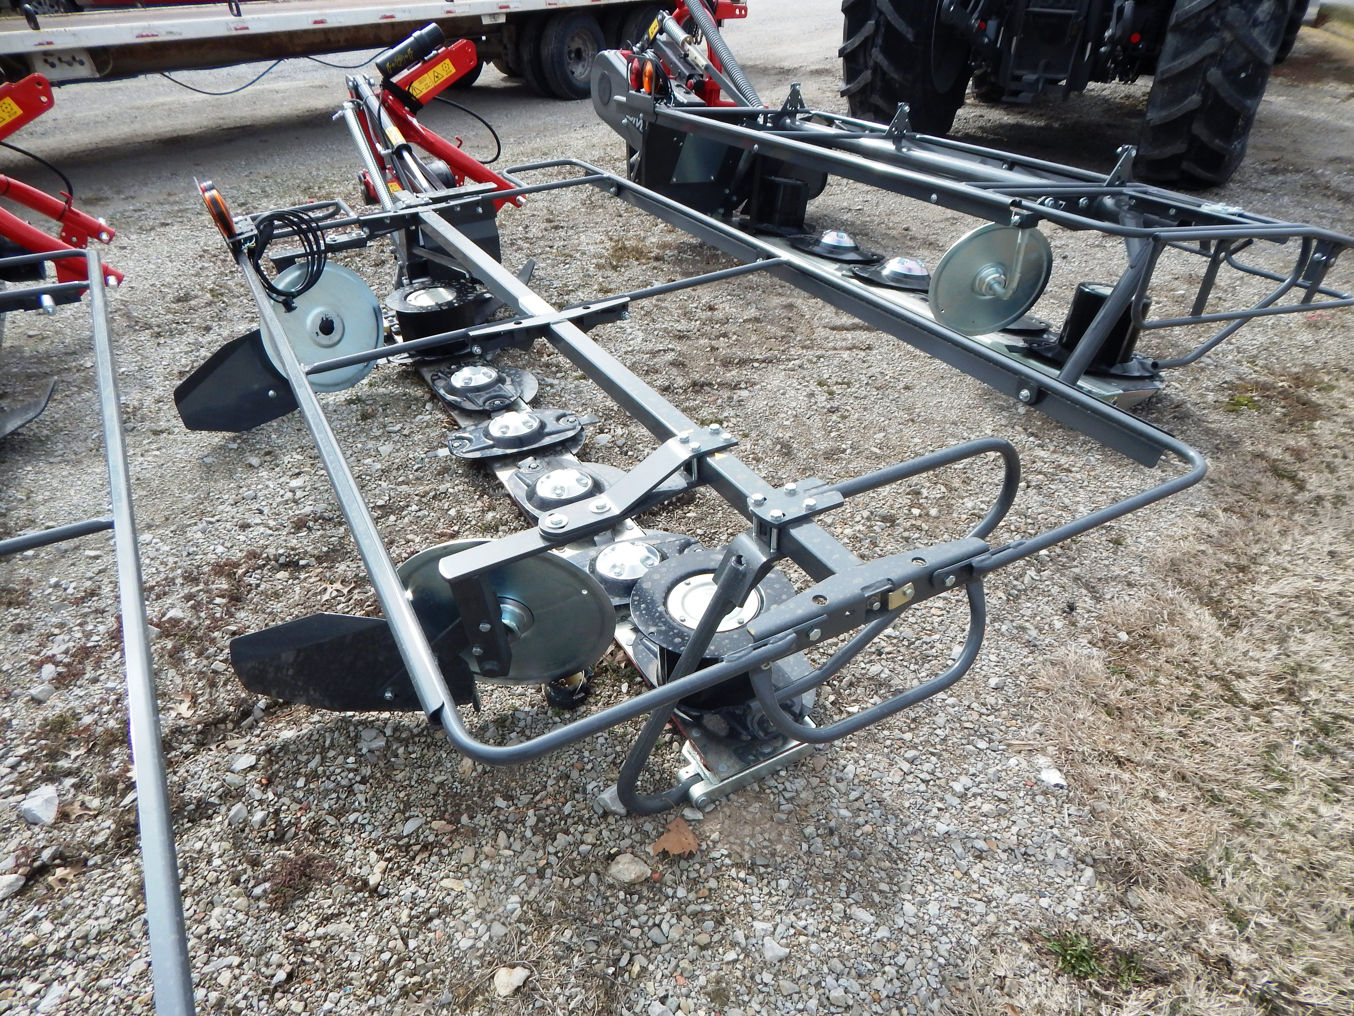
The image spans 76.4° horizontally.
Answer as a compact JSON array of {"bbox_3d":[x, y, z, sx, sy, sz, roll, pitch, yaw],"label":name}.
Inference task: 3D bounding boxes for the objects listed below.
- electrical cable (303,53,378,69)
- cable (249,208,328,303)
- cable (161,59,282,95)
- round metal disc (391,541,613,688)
[{"bbox_3d":[-3.108,-4.200,8.079,0.759,0.138,0.050,-27,41,-32],"label":"electrical cable"},{"bbox_3d":[-1.165,-0.756,2.580,0.200,0.260,0.090,-16,36,-19],"label":"cable"},{"bbox_3d":[-3.928,-3.741,7.527,1.029,0.215,0.050,-27,41,-32],"label":"cable"},{"bbox_3d":[-0.319,0.209,1.574,0.410,0.410,0.060,1,43,6],"label":"round metal disc"}]

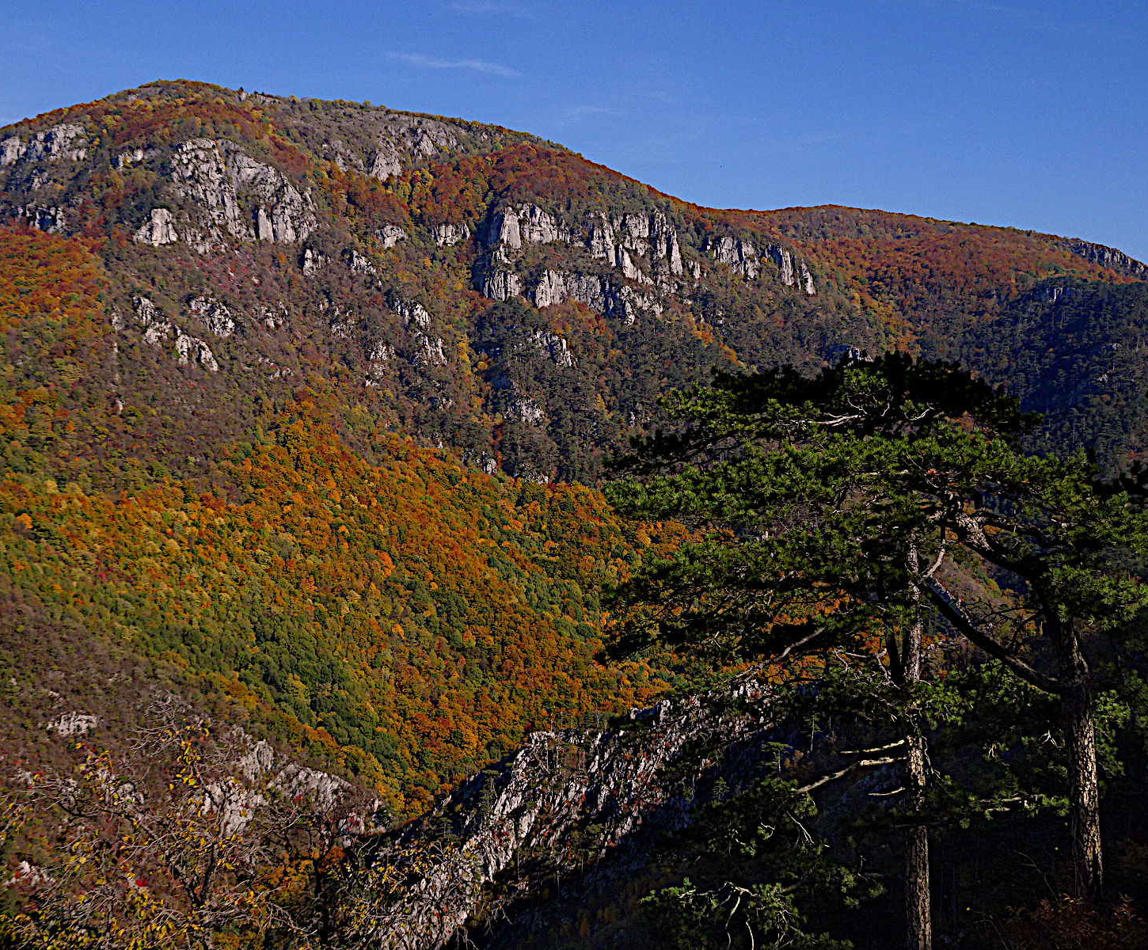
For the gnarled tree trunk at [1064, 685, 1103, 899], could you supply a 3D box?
[{"bbox_3d":[6.385,3.981,16.000,0.360,2.750,0.360,-3,0,0],"label":"gnarled tree trunk"}]

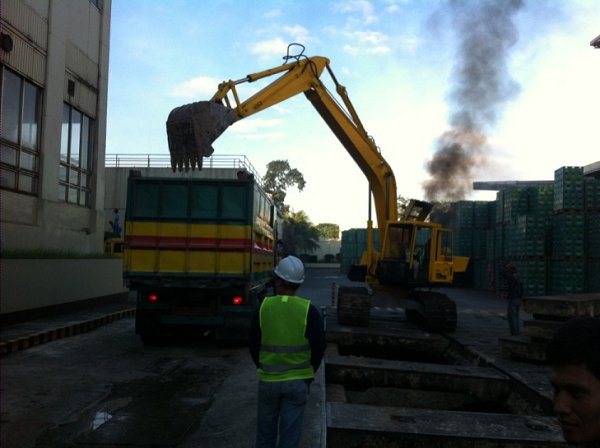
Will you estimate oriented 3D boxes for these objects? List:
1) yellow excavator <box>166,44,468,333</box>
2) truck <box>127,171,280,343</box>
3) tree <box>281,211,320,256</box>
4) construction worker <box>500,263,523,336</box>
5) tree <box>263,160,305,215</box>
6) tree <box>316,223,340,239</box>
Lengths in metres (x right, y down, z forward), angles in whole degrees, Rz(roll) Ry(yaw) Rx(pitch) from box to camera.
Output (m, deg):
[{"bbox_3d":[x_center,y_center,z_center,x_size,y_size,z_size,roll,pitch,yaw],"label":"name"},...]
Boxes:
[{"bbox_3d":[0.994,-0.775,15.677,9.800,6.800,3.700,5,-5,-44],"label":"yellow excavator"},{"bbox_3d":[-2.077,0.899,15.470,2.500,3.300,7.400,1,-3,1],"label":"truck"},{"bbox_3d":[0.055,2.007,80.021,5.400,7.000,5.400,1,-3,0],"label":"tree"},{"bbox_3d":[4.828,1.765,13.826,0.380,1.680,0.500,-1,-4,30],"label":"construction worker"},{"bbox_3d":[-2.256,-1.122,82.206,6.200,13.600,6.200,1,-3,0],"label":"tree"},{"bbox_3d":[4.508,3.485,99.974,5.200,7.000,5.200,1,-3,0],"label":"tree"}]

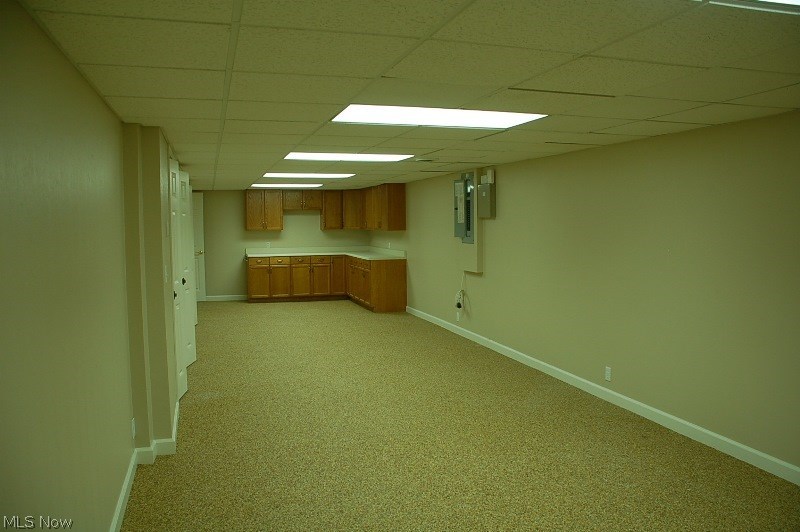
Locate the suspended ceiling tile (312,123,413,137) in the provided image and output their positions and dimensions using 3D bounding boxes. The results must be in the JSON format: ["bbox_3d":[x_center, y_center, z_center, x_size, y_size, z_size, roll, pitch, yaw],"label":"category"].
[{"bbox_3d":[-0.249,-0.933,4.109,0.615,0.020,0.600,-2,5,-18],"label":"suspended ceiling tile"}]

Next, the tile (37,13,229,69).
[{"bbox_3d":[-0.880,-0.780,2.086,0.560,0.020,0.600,-2,4,-18],"label":"tile"}]

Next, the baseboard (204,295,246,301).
[{"bbox_3d":[-3.308,0.614,11.477,0.754,0.110,0.018,-2,4,-18],"label":"baseboard"}]

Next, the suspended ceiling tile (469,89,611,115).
[{"bbox_3d":[0.716,-0.876,3.194,0.607,0.020,0.600,-2,4,-18],"label":"suspended ceiling tile"}]

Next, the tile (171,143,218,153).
[{"bbox_3d":[-1.694,-0.986,4.942,0.352,0.020,0.600,-2,4,-18],"label":"tile"}]

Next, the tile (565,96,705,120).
[{"bbox_3d":[1.312,-0.887,3.358,0.605,0.020,0.600,-2,4,-18],"label":"tile"}]

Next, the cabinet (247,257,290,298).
[{"bbox_3d":[-2.638,0.234,11.985,0.860,0.860,0.610,-2,5,-18],"label":"cabinet"}]

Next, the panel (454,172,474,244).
[{"bbox_3d":[0.821,-0.715,7.453,0.080,0.863,0.602,-2,4,-18],"label":"panel"}]

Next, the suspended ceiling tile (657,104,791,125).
[{"bbox_3d":[1.854,-0.897,3.535,0.538,0.020,0.600,-2,4,-18],"label":"suspended ceiling tile"}]

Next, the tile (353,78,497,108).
[{"bbox_3d":[0.130,-0.851,2.977,0.605,0.020,0.600,-2,4,-18],"label":"tile"}]

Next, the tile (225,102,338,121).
[{"bbox_3d":[-0.662,-0.869,3.354,0.615,0.020,0.600,-2,5,-18],"label":"tile"}]

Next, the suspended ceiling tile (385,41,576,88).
[{"bbox_3d":[0.292,-0.803,2.405,0.615,0.020,0.600,-2,5,-18],"label":"suspended ceiling tile"}]

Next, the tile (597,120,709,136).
[{"bbox_3d":[1.719,-0.955,4.139,0.548,0.020,0.600,-2,4,-18],"label":"tile"}]

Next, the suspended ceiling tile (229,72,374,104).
[{"bbox_3d":[-0.479,-0.829,2.790,0.605,0.020,0.600,-2,4,-18],"label":"suspended ceiling tile"}]

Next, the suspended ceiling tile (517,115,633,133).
[{"bbox_3d":[1.119,-0.932,3.915,0.615,0.020,0.600,-2,5,-18],"label":"suspended ceiling tile"}]

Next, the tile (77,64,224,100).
[{"bbox_3d":[-1.037,-0.802,2.618,0.600,0.020,0.600,-2,4,-18],"label":"tile"}]

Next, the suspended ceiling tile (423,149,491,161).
[{"bbox_3d":[0.578,-1.062,5.619,0.615,0.020,0.600,-2,5,-18],"label":"suspended ceiling tile"}]

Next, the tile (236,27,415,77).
[{"bbox_3d":[-0.303,-0.797,2.249,0.607,0.020,0.600,-2,4,-18],"label":"tile"}]

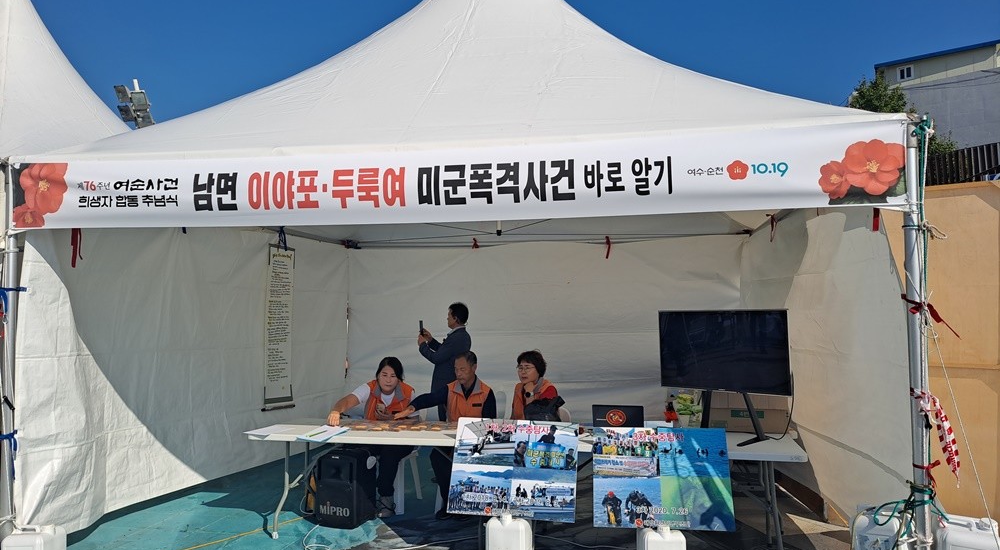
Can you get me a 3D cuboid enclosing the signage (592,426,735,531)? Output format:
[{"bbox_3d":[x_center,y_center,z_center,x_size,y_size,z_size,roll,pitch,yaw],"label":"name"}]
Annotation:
[{"bbox_3d":[0.978,1.225,4.215,0.818,0.603,0.012,-3,-28,12],"label":"signage"}]

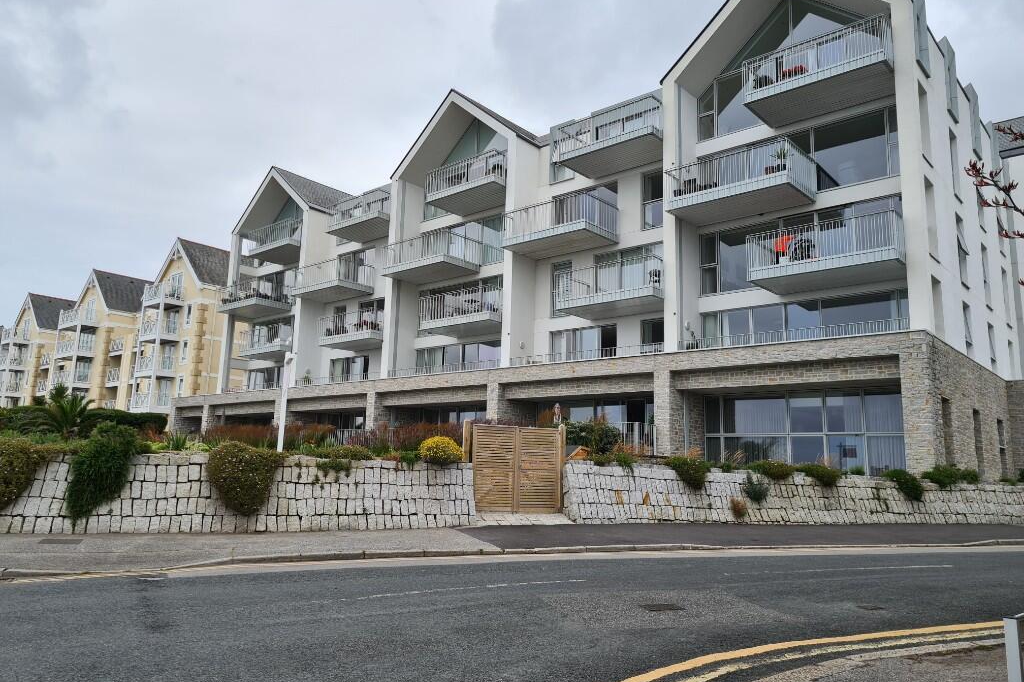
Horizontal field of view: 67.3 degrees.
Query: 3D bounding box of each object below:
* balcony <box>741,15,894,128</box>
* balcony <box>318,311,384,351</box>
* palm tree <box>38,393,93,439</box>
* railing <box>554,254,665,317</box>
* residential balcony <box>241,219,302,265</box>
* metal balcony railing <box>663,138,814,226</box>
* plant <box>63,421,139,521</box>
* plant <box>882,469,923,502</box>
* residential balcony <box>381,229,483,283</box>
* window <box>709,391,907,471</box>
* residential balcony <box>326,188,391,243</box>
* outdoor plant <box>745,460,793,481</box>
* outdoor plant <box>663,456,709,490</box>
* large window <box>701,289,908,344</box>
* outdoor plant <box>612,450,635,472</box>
[{"bbox_3d":[9.835,-8.336,24.246,4.222,1.453,2.243,-7,-13,40],"label":"balcony"},{"bbox_3d":[-7.266,-0.482,37.768,4.095,1.453,2.243,-7,-13,40],"label":"balcony"},{"bbox_3d":[-11.321,1.876,19.500,1.500,1.300,1.500,6,-11,-24],"label":"palm tree"},{"bbox_3d":[3.962,-1.864,28.134,4.173,1.453,2.243,-7,-13,40],"label":"railing"},{"bbox_3d":[-13.265,-5.756,45.052,4.267,1.551,2.250,-7,-13,40],"label":"residential balcony"},{"bbox_3d":[7.519,-5.172,25.657,4.251,1.453,2.243,-7,-13,40],"label":"metal balcony railing"},{"bbox_3d":[-6.868,2.206,12.900,1.084,1.625,0.850,6,-11,-21],"label":"plant"},{"bbox_3d":[10.333,3.814,20.300,1.100,0.800,0.650,7,-11,-27],"label":"plant"},{"bbox_3d":[-3.885,-3.822,36.392,4.249,1.395,2.250,-7,-13,40],"label":"residential balcony"},{"bbox_3d":[9.371,3.015,24.871,6.700,2.800,0.150,-7,-13,40],"label":"window"},{"bbox_3d":[-7.051,-6.258,38.734,4.241,1.453,2.243,-7,-13,40],"label":"residential balcony"},{"bbox_3d":[6.227,3.132,18.600,1.200,0.500,0.620,7,-11,-28],"label":"outdoor plant"},{"bbox_3d":[3.651,2.736,16.000,0.880,0.658,0.650,5,-11,-19],"label":"outdoor plant"},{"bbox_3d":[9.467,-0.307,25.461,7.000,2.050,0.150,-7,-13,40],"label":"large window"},{"bbox_3d":[2.305,2.470,15.900,0.440,0.420,0.380,5,-11,-20],"label":"outdoor plant"}]

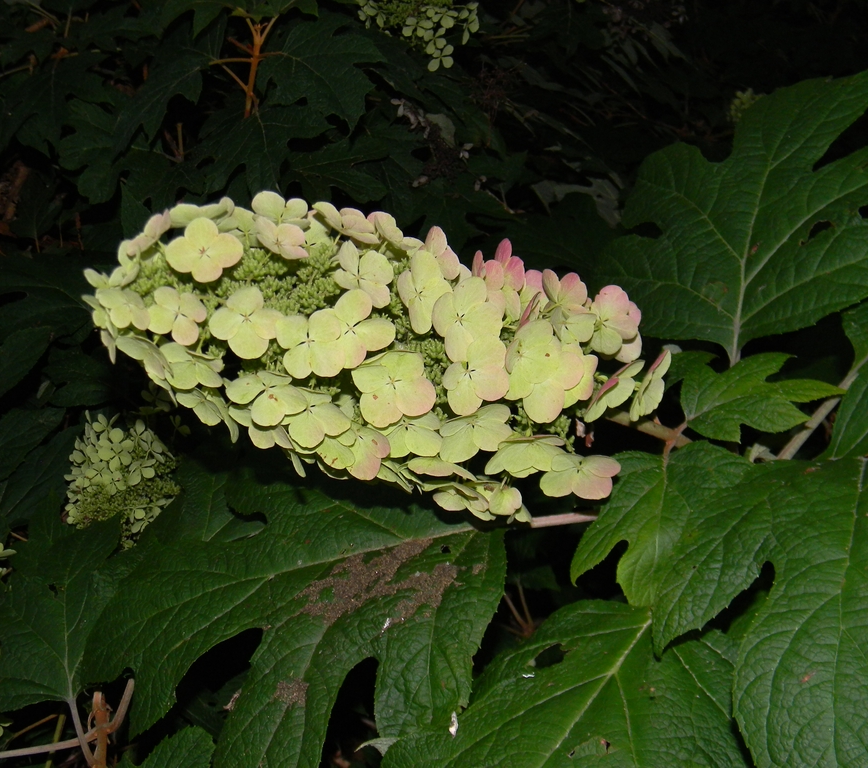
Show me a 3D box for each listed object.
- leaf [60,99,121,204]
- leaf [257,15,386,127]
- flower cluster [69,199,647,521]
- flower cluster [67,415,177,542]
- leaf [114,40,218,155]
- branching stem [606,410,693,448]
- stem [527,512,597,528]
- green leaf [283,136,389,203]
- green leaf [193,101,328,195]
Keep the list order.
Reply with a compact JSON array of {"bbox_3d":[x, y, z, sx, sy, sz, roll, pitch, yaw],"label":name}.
[{"bbox_3d":[-0.386,-0.265,1.380,0.090,0.030,0.110,-12,59,-1],"label":"leaf"},{"bbox_3d":[-0.120,-0.330,1.280,0.125,0.035,0.115,38,58,15],"label":"leaf"},{"bbox_3d":[-0.030,-0.016,0.600,0.275,0.130,0.125,15,0,0],"label":"flower cluster"},{"bbox_3d":[-0.252,0.078,0.980,0.092,0.090,0.090,0,30,0],"label":"flower cluster"},{"bbox_3d":[-0.294,-0.312,1.320,0.100,0.035,0.125,31,76,35],"label":"leaf"},{"bbox_3d":[0.110,0.023,0.620,0.046,0.012,0.012,26,24,7],"label":"branching stem"},{"bbox_3d":[0.071,0.076,0.680,0.039,0.008,0.010,0,30,0],"label":"stem"},{"bbox_3d":[-0.109,-0.237,1.340,0.115,0.030,0.095,7,41,-1],"label":"green leaf"},{"bbox_3d":[-0.179,-0.242,1.250,0.135,0.035,0.120,-5,45,-5],"label":"green leaf"}]

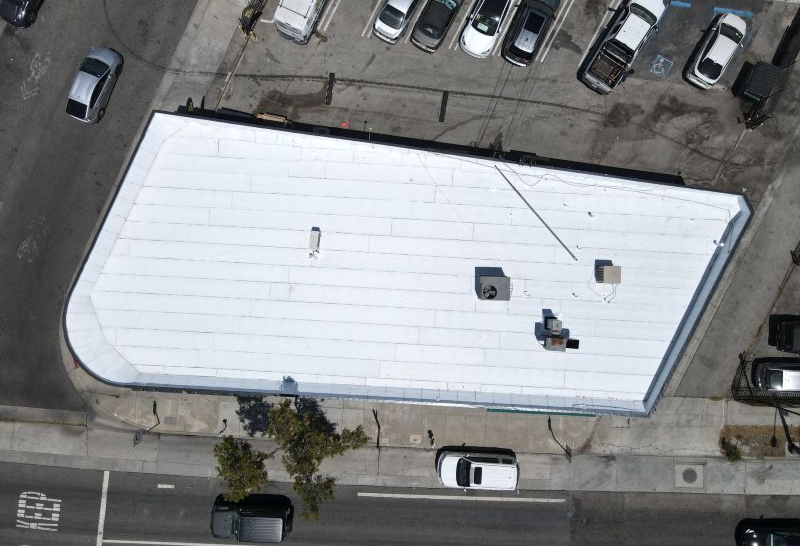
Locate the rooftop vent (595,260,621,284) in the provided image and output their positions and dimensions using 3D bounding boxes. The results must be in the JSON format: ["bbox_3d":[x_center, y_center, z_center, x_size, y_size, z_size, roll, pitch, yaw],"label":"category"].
[{"bbox_3d":[10.790,0.107,28.620,0.880,0.880,0.880,0,90,-1],"label":"rooftop vent"}]

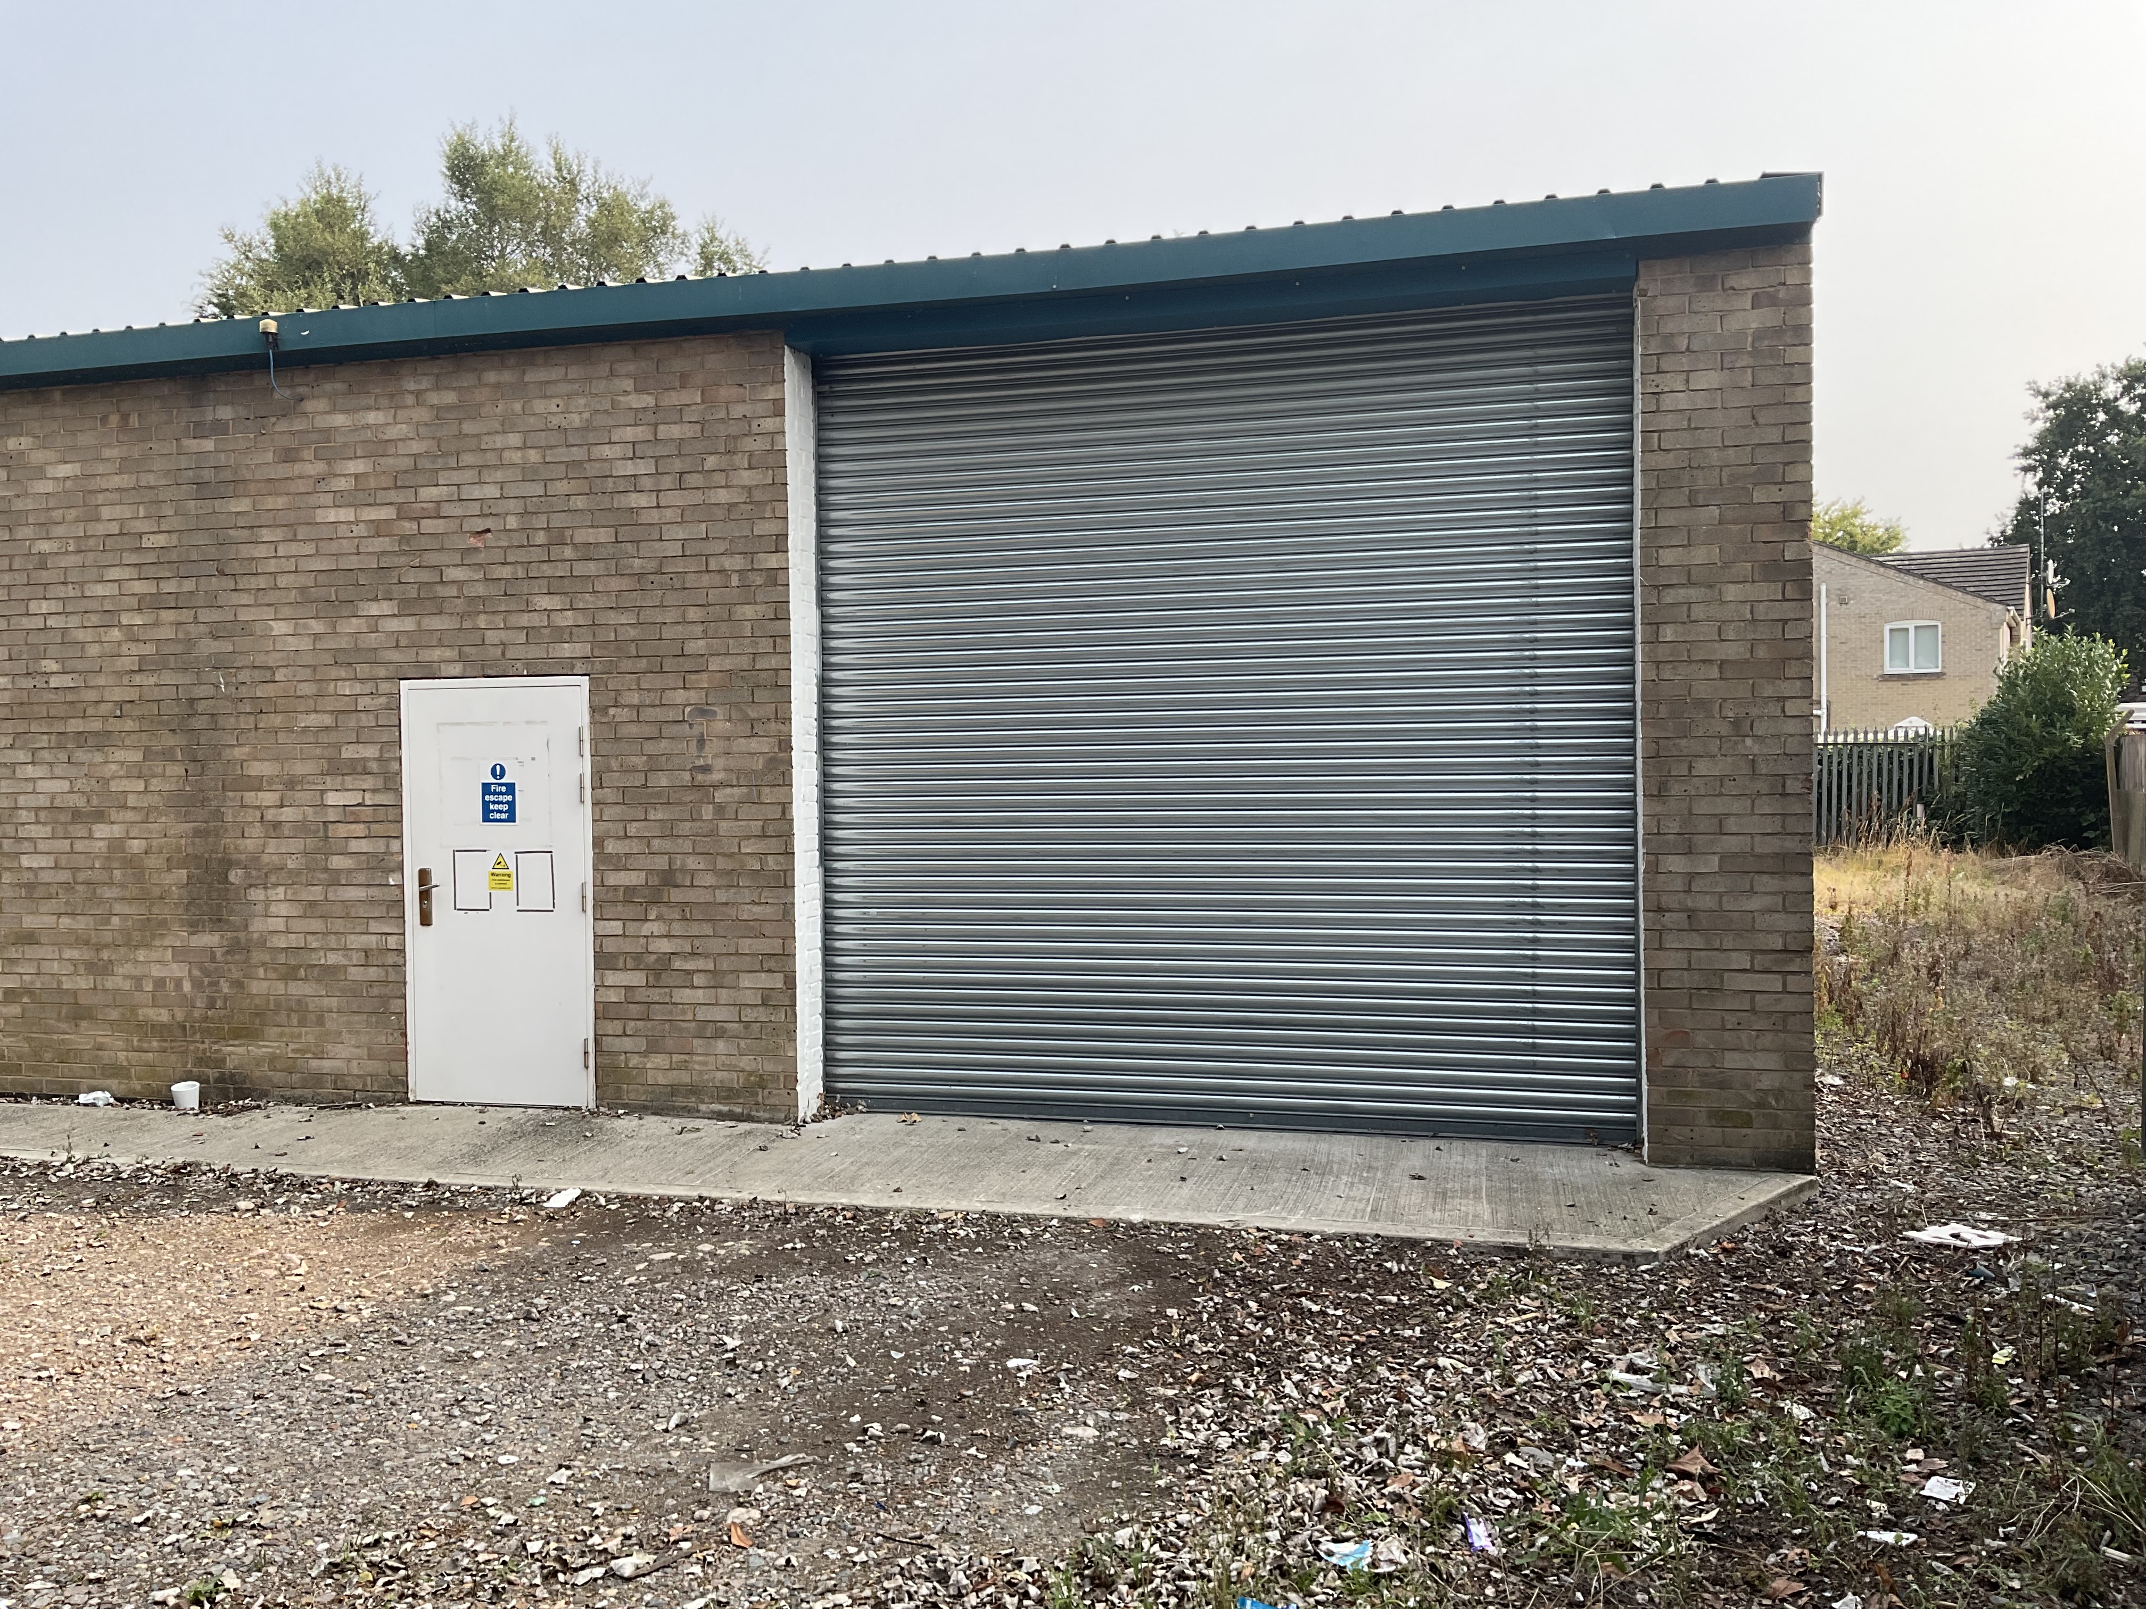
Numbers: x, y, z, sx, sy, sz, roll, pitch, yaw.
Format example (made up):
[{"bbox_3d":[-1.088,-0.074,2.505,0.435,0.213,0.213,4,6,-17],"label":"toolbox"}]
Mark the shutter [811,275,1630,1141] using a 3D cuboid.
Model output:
[{"bbox_3d":[0.574,-0.324,7.808,3.590,3.470,0.100,0,1,15],"label":"shutter"}]

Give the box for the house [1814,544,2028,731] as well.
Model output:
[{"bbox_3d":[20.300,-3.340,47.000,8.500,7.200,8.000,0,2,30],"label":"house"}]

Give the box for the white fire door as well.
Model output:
[{"bbox_3d":[-2.674,0.410,8.418,0.995,1.990,0.080,0,1,15],"label":"white fire door"}]

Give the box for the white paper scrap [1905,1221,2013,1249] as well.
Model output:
[{"bbox_3d":[2.995,1.459,6.076,0.320,0.030,0.270,-2,2,-32],"label":"white paper scrap"}]

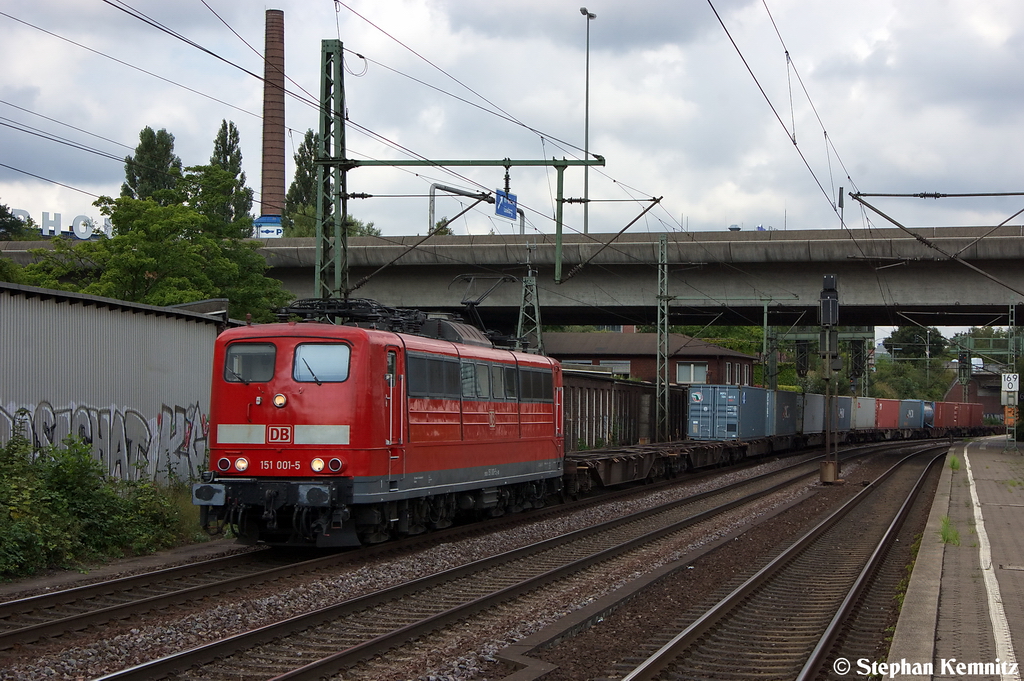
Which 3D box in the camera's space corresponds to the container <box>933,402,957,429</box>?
[{"bbox_3d":[44.600,7.800,199.000,2.440,2.590,6.060,-1,-2,22],"label":"container"}]

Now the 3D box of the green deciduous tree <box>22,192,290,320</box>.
[{"bbox_3d":[-12.700,-0.200,68.000,9.600,10.200,9.000,0,-2,12],"label":"green deciduous tree"}]

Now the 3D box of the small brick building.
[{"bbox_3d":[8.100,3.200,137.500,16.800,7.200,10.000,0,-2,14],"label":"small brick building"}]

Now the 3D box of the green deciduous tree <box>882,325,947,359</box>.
[{"bbox_3d":[63.800,0.600,302.000,10.200,9.200,9.800,0,-2,12],"label":"green deciduous tree"}]

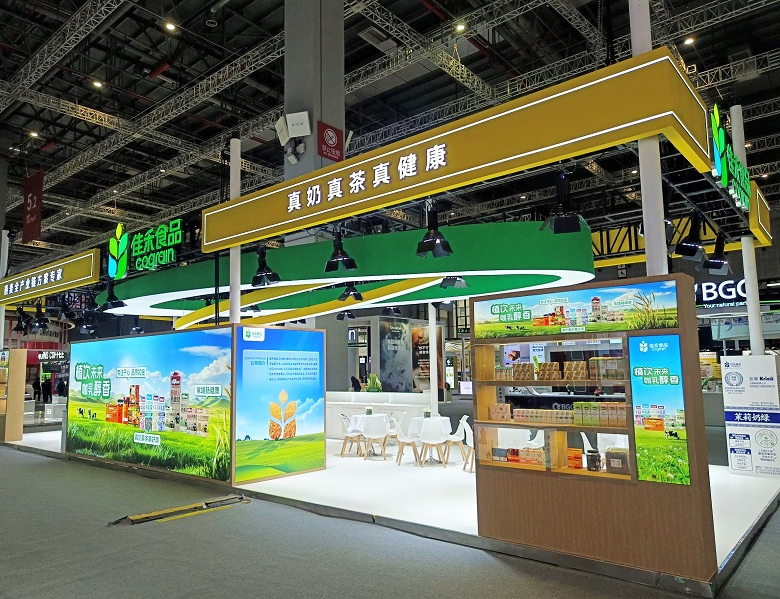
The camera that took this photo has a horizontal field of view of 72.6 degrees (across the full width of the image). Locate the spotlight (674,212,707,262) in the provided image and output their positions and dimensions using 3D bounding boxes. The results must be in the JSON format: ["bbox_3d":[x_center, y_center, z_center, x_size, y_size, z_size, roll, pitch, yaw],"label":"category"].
[{"bbox_3d":[3.524,-0.730,6.250,0.360,0.530,0.350,-6,-9,36],"label":"spotlight"}]

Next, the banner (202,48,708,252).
[{"bbox_3d":[0.093,-1.402,7.249,7.100,0.710,1.470,-7,-9,38],"label":"banner"}]

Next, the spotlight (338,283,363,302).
[{"bbox_3d":[-0.677,-0.223,9.100,0.380,0.540,0.380,-1,-7,-4],"label":"spotlight"}]

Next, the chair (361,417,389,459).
[{"bbox_3d":[-0.276,2.572,10.035,0.480,0.820,0.520,-1,-7,0],"label":"chair"}]

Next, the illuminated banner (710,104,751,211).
[{"bbox_3d":[4.085,-1.606,6.316,0.130,0.900,2.100,-8,-10,41],"label":"illuminated banner"}]

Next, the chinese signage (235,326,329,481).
[{"bbox_3d":[-1.674,1.578,8.280,0.082,2.276,1.679,-8,-10,43],"label":"chinese signage"}]

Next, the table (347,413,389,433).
[{"bbox_3d":[-0.368,2.662,10.406,0.750,0.750,0.750,-7,-9,38],"label":"table"}]

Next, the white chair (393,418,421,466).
[{"bbox_3d":[0.281,2.392,9.055,0.490,0.790,0.470,0,-7,-10],"label":"white chair"}]

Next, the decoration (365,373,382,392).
[{"bbox_3d":[-0.388,1.953,12.500,0.420,0.460,0.400,-1,-7,-2],"label":"decoration"}]

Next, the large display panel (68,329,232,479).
[{"bbox_3d":[-4.285,1.812,9.390,4.758,2.360,0.180,-6,-9,33],"label":"large display panel"}]

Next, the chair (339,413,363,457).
[{"bbox_3d":[-0.716,2.680,10.589,0.490,0.820,0.470,-3,-8,11],"label":"chair"}]

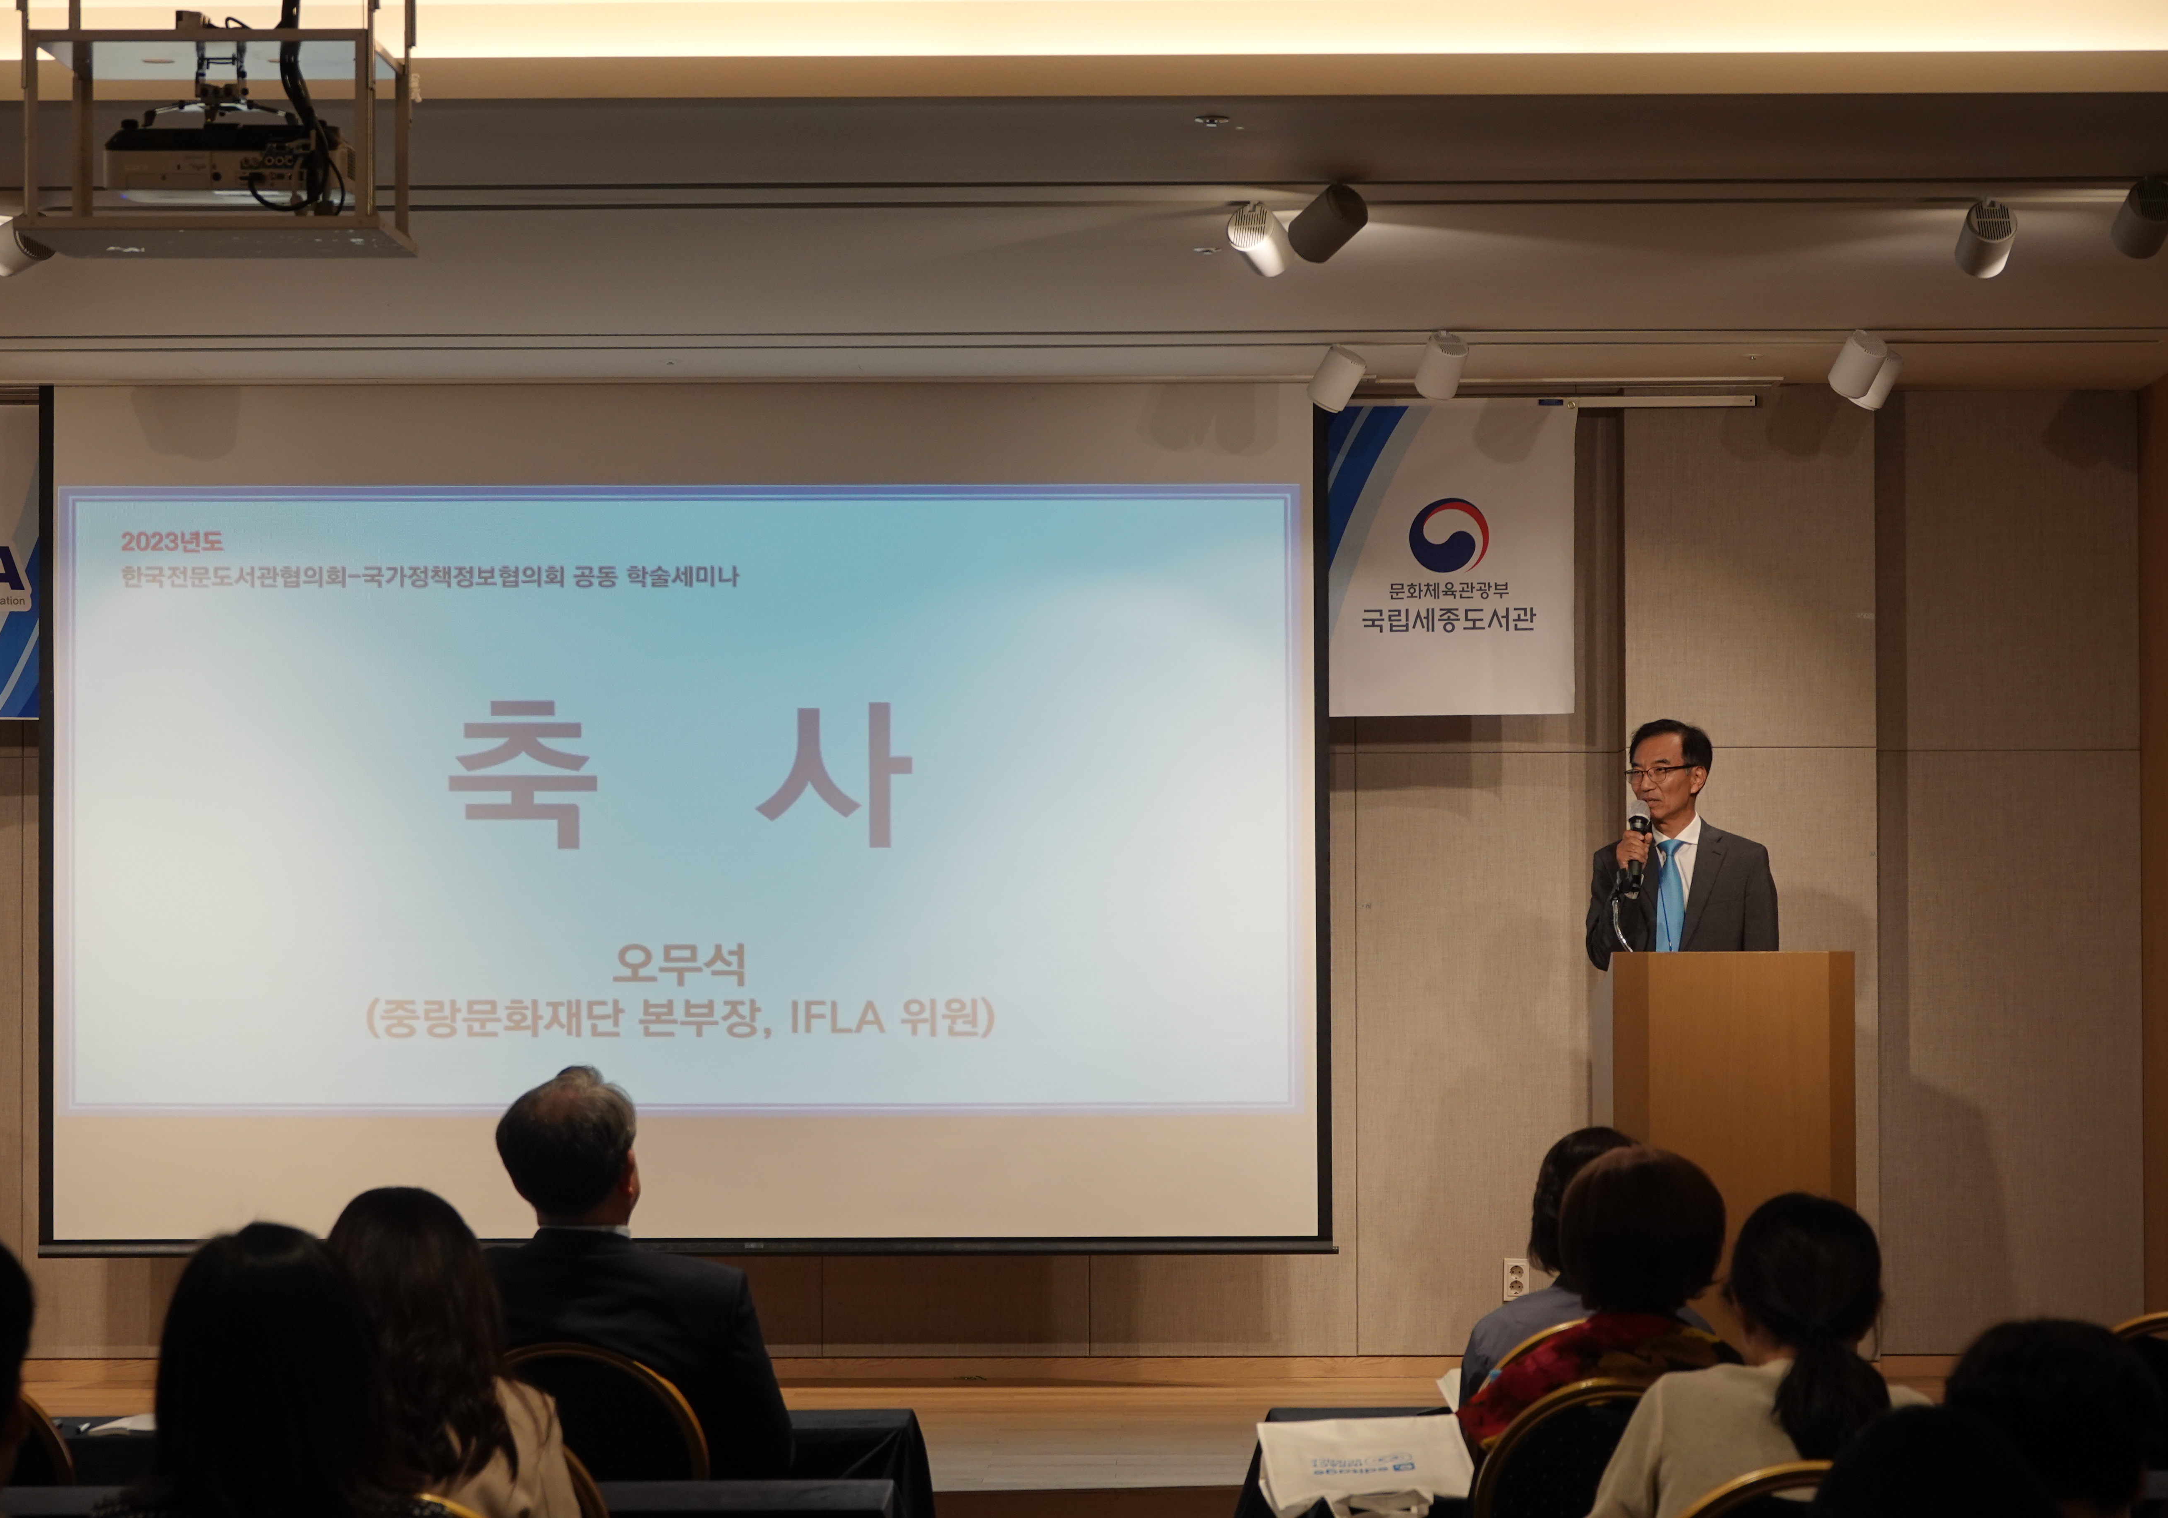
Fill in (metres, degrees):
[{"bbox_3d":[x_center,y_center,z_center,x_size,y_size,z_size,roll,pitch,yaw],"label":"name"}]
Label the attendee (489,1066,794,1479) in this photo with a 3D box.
[{"bbox_3d":[-0.743,1.133,8.702,0.560,1.316,0.780,0,-2,9],"label":"attendee"}]

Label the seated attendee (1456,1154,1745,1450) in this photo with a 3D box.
[{"bbox_3d":[0.778,1.164,8.084,0.480,1.212,0.740,0,-2,1],"label":"seated attendee"}]

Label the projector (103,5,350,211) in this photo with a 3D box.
[{"bbox_3d":[-1.424,-1.080,9.250,0.400,0.320,0.330,0,-2,3],"label":"projector"}]

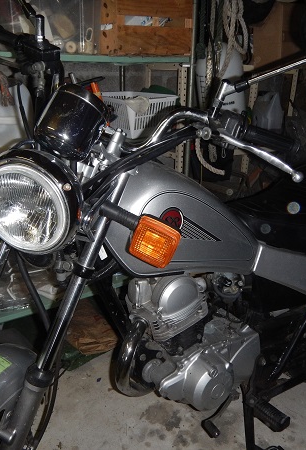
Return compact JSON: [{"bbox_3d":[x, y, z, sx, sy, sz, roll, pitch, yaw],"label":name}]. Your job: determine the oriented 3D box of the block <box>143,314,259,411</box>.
[{"bbox_3d":[0.107,0.365,1.173,0.376,0.218,0.284,-12,23,-29],"label":"block"}]

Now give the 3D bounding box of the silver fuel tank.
[{"bbox_3d":[0.034,-0.014,1.005,0.421,0.274,0.254,-12,23,-29],"label":"silver fuel tank"}]

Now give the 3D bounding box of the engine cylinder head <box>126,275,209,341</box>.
[{"bbox_3d":[0.024,0.184,1.062,0.198,0.168,0.162,-12,23,-29],"label":"engine cylinder head"}]

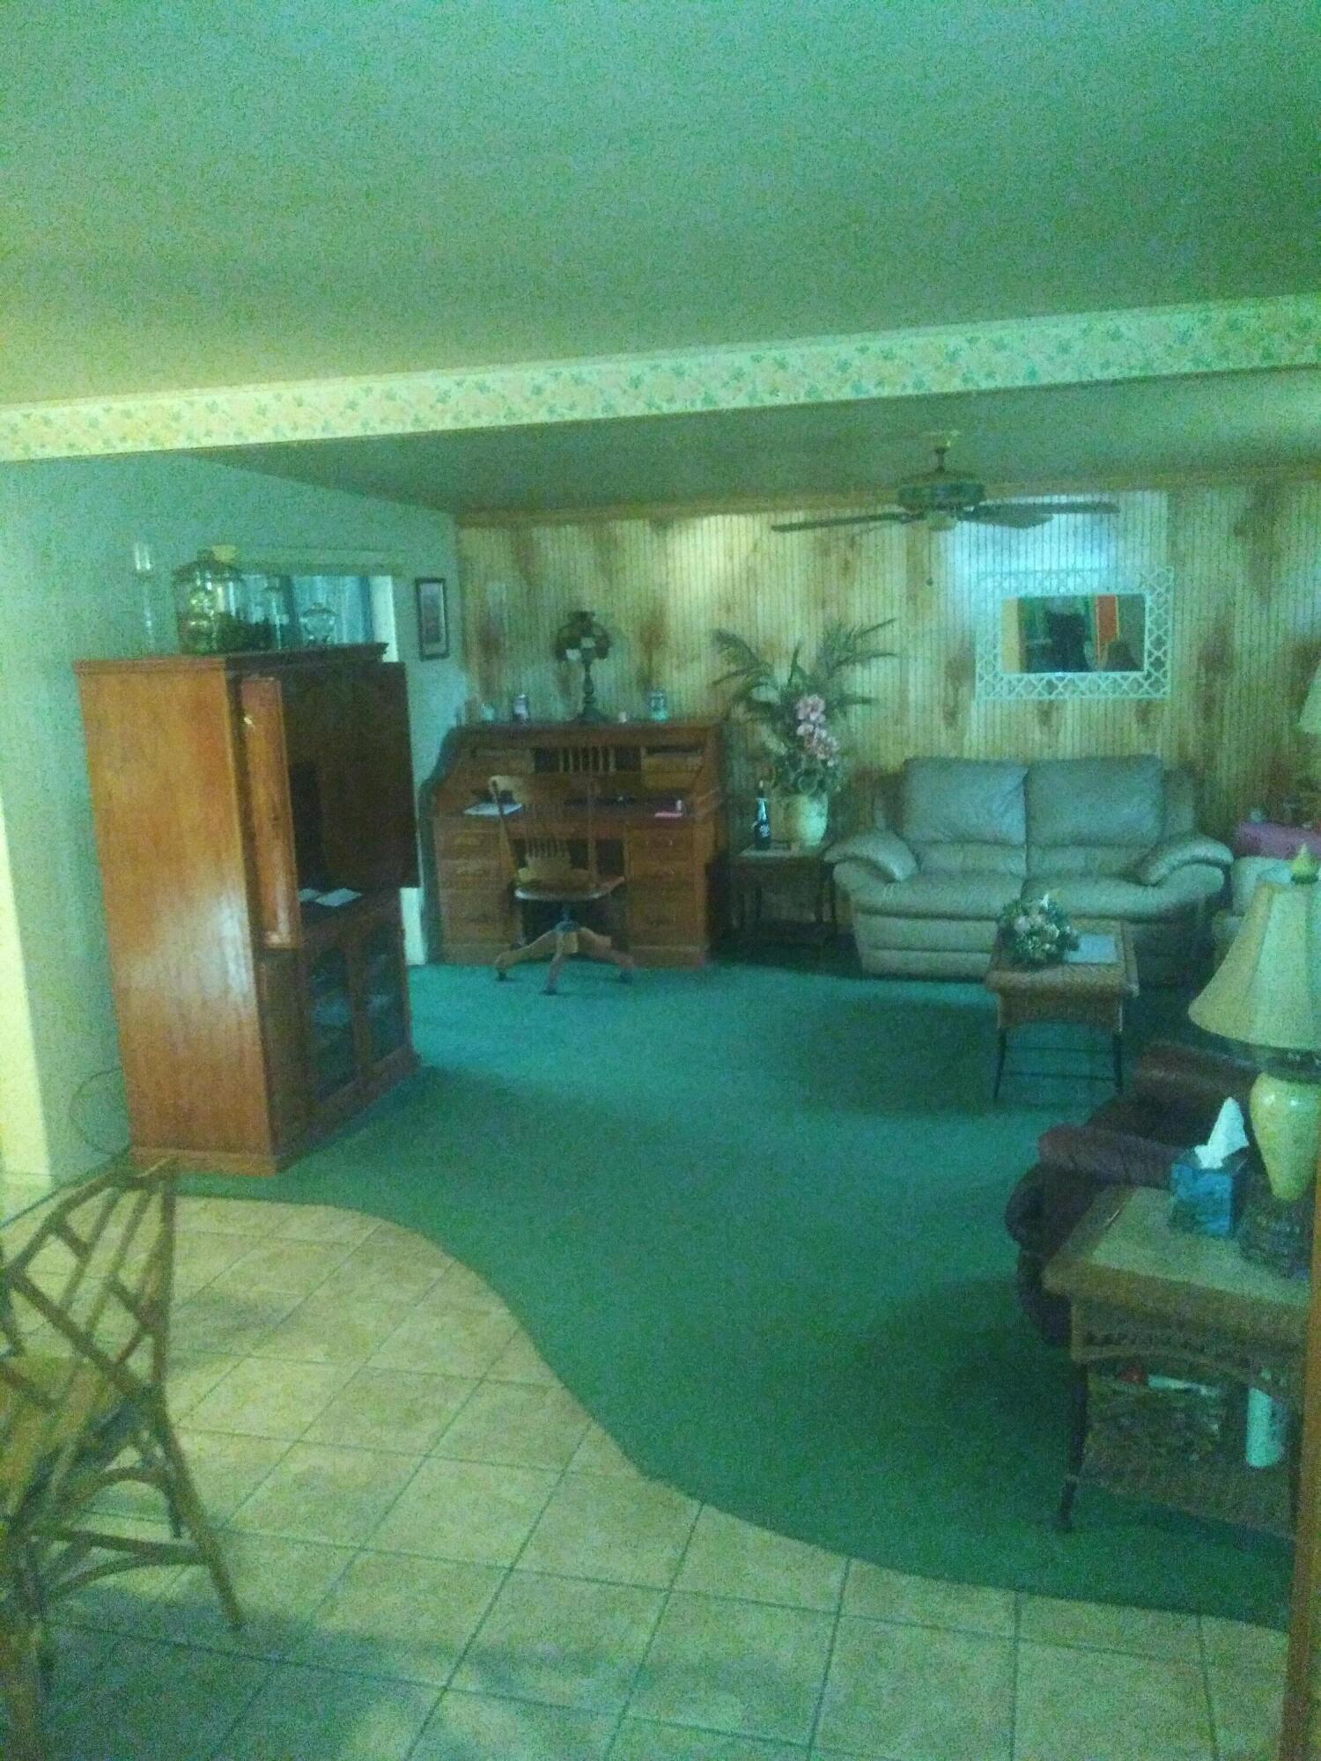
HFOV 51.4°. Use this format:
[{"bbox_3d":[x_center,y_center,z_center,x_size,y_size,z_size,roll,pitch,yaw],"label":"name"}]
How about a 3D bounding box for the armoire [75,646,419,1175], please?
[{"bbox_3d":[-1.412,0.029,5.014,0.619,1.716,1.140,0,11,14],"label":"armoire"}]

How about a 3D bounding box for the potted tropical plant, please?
[{"bbox_3d":[0.732,-0.735,6.971,0.920,1.125,0.720,0,11,13],"label":"potted tropical plant"}]

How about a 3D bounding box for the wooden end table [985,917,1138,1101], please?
[{"bbox_3d":[1.542,0.488,5.276,0.502,0.484,0.847,1,11,17],"label":"wooden end table"}]

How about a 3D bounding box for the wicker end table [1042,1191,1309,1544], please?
[{"bbox_3d":[1.013,0.937,2.550,0.465,0.540,0.425,5,12,34],"label":"wicker end table"}]

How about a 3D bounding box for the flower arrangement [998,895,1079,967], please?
[{"bbox_3d":[1.397,0.162,5.079,0.302,0.246,0.277,0,11,14],"label":"flower arrangement"}]

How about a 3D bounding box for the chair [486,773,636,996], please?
[{"bbox_3d":[-0.482,-0.027,6.777,0.660,1.040,0.680,0,11,13],"label":"chair"}]

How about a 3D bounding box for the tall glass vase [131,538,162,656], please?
[{"bbox_3d":[-1.682,-0.924,4.485,0.085,0.373,0.085,0,11,14],"label":"tall glass vase"}]

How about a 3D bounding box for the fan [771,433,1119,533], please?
[{"bbox_3d":[1.079,-1.538,5.296,1.321,0.354,1.321,0,11,14],"label":"fan"}]

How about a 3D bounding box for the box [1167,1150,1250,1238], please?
[{"bbox_3d":[1.038,0.590,2.599,0.106,0.123,0.106,5,13,36],"label":"box"}]

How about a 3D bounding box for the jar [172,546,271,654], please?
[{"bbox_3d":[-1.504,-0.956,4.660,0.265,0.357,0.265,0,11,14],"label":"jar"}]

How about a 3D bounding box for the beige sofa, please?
[{"bbox_3d":[1.778,-0.101,6.769,1.810,0.990,0.920,0,11,13],"label":"beige sofa"}]

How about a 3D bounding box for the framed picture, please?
[{"bbox_3d":[-1.202,-1.387,7.273,0.025,0.420,0.390,0,11,13],"label":"framed picture"}]

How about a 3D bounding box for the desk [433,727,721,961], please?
[{"bbox_3d":[-0.399,-0.213,7.434,1.491,1.226,0.693,0,11,14],"label":"desk"}]

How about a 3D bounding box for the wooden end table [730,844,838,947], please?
[{"bbox_3d":[0.694,0.089,7.544,0.484,0.505,0.462,0,11,14],"label":"wooden end table"}]

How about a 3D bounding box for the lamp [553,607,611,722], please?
[{"bbox_3d":[-0.418,-1.141,7.320,0.310,0.585,0.310,-2,10,0],"label":"lamp"}]

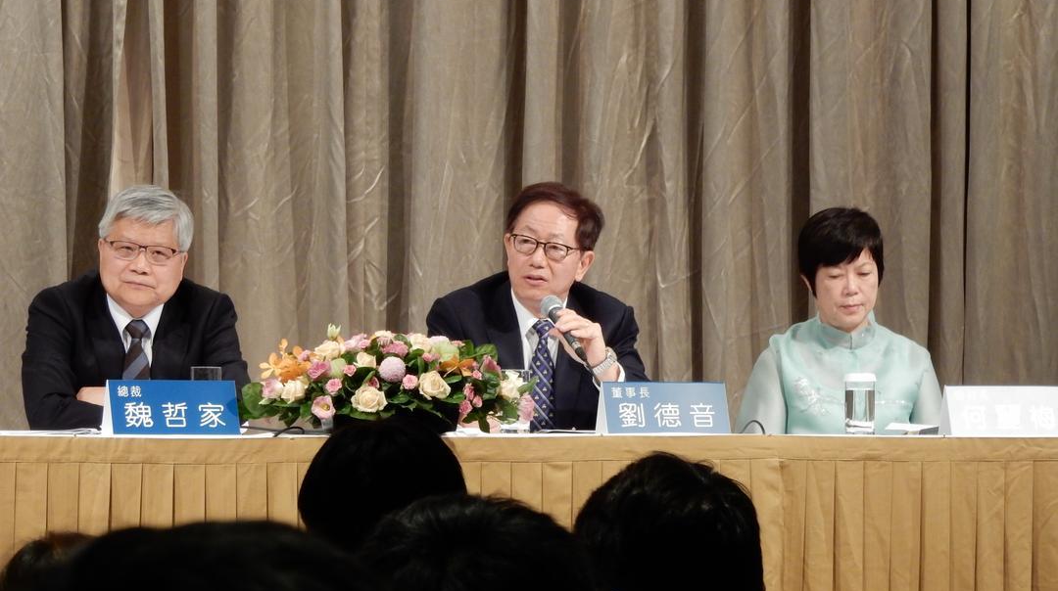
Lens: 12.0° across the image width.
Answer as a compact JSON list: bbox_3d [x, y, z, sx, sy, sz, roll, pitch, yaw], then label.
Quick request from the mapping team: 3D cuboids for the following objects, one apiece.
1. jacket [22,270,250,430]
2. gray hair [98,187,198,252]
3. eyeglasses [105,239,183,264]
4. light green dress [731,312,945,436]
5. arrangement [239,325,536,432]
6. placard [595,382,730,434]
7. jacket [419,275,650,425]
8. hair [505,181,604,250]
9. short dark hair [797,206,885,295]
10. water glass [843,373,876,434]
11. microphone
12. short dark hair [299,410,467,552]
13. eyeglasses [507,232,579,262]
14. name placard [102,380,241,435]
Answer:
[{"bbox_3d":[-0.789,0.217,10.050,0.460,0.540,0.380,0,0,-9],"label":"jacket"},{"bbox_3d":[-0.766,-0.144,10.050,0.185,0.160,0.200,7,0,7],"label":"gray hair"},{"bbox_3d":[-0.765,-0.093,10.090,0.144,0.038,0.140,9,3,2],"label":"eyeglasses"},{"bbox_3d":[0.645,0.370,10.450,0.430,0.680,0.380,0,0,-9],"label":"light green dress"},{"bbox_3d":[-0.281,0.166,9.950,0.560,0.215,0.330,0,0,-14],"label":"arrangement"},{"bbox_3d":[0.261,0.222,9.850,0.250,0.102,0.080,0,0,-15],"label":"placard"},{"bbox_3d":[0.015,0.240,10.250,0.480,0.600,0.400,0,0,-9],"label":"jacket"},{"bbox_3d":[0.051,-0.152,10.200,0.180,0.165,0.205,6,0,25],"label":"hair"},{"bbox_3d":[0.654,-0.087,10.500,0.180,0.195,0.205,-1,12,-9],"label":"short dark hair"},{"bbox_3d":[0.676,0.222,10.250,0.065,0.125,0.065,0,0,0],"label":"water glass"},{"bbox_3d":[0.070,0.066,10.050,0.052,0.180,0.052,-25,-38,-13],"label":"microphone"},{"bbox_3d":[-0.158,0.232,5.400,0.180,0.210,0.205,0,0,-18],"label":"short dark hair"},{"bbox_3d":[0.061,-0.100,10.186,0.142,0.042,0.140,12,2,18],"label":"eyeglasses"},{"bbox_3d":[-0.696,0.218,9.750,0.255,0.107,0.070,0,0,-19],"label":"name placard"}]

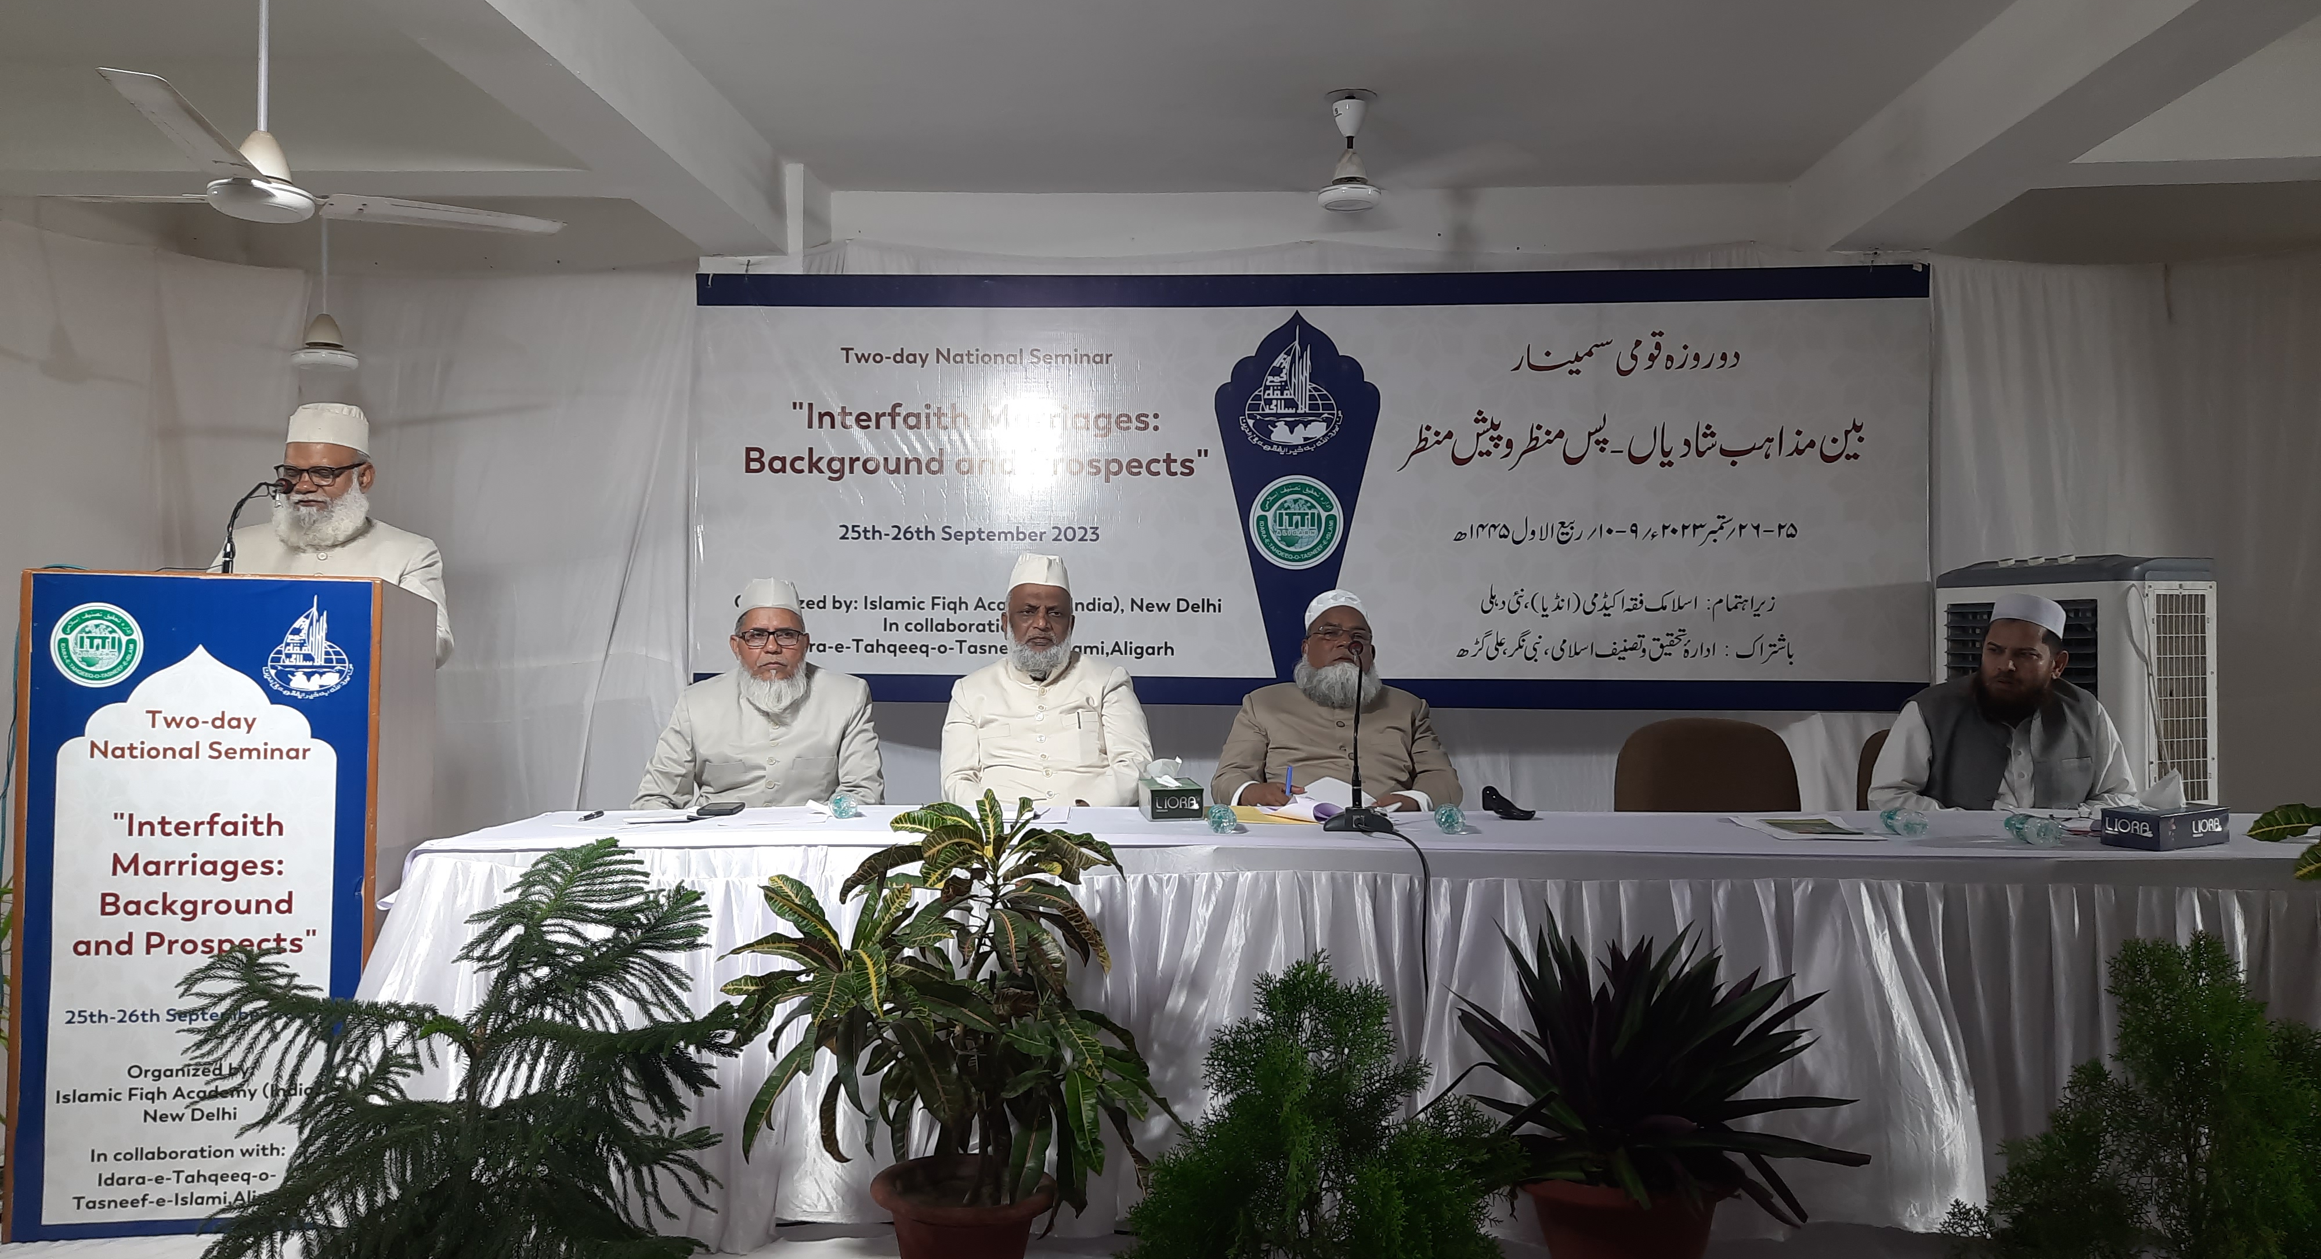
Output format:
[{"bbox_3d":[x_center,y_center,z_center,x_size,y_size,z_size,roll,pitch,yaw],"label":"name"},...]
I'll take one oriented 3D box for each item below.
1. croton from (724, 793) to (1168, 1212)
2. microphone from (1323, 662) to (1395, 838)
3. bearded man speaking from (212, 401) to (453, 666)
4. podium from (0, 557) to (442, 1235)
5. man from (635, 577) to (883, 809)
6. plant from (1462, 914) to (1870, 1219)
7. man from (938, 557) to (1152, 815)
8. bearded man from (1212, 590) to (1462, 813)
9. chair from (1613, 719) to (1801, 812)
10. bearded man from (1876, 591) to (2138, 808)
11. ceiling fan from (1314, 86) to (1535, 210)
[{"bbox_3d":[-0.356,0.682,2.795,0.740,0.800,0.660,0,0,3],"label":"croton"},{"bbox_3d":[0.417,0.238,3.558,0.150,0.375,0.150,0,0,0],"label":"microphone"},{"bbox_3d":[-1.837,0.330,3.737,0.560,1.660,0.420,0,0,-13],"label":"bearded man speaking"},{"bbox_3d":[-1.875,0.530,3.401,0.645,1.255,0.410,0,0,-8],"label":"podium"},{"bbox_3d":[-1.010,0.511,4.152,0.620,1.330,0.780,0,-1,-3],"label":"man"},{"bbox_3d":[0.840,0.742,2.819,0.700,0.500,0.660,0,-1,0],"label":"plant"},{"bbox_3d":[-0.292,0.485,4.152,0.560,1.390,0.780,0,-1,0],"label":"man"},{"bbox_3d":[0.449,0.533,4.151,0.620,1.300,0.780,0,-1,2],"label":"bearded man"},{"bbox_3d":[1.385,0.695,4.075,0.480,0.935,0.550,0,0,3],"label":"chair"},{"bbox_3d":[1.950,0.536,3.896,0.620,1.250,0.740,0,0,9],"label":"bearded man"},{"bbox_3d":[0.540,-1.362,4.761,1.150,0.325,1.150,0,0,3],"label":"ceiling fan"}]

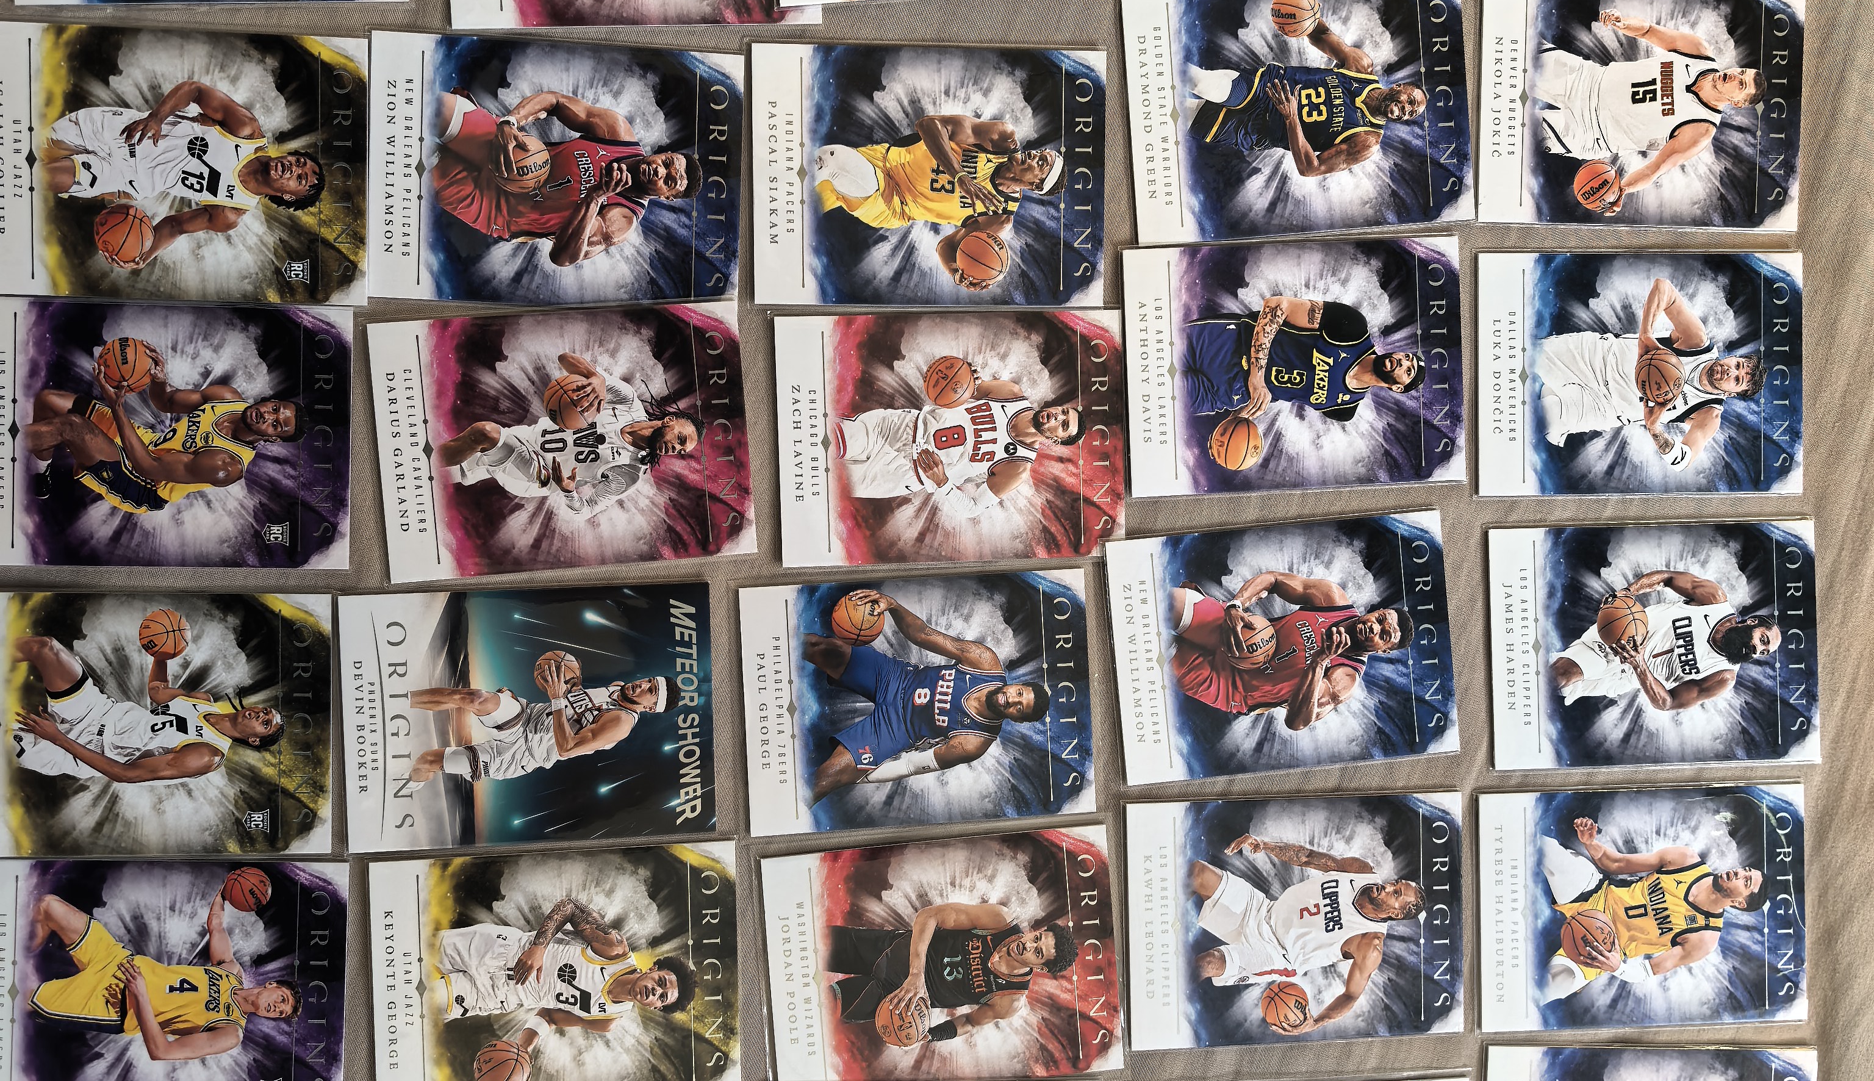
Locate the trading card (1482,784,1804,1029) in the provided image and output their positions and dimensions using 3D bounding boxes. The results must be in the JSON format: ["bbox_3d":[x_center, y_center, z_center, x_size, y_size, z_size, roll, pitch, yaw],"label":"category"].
[{"bbox_3d":[0.188,0.098,0.460,0.089,0.001,0.064,-1,91,-4],"label":"trading card"}]

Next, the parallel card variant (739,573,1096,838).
[{"bbox_3d":[-0.005,0.041,0.444,0.089,0.001,0.064,-3,93,-6],"label":"parallel card variant"}]

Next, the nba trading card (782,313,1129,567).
[{"bbox_3d":[0.004,-0.026,0.441,0.089,0.001,0.064,-2,93,-7],"label":"nba trading card"}]

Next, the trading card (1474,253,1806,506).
[{"bbox_3d":[0.186,-0.044,0.458,0.089,0.001,0.064,-1,92,-5],"label":"trading card"}]

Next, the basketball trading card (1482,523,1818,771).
[{"bbox_3d":[0.189,0.028,0.455,0.089,0.001,0.064,-1,90,-5],"label":"basketball trading card"}]

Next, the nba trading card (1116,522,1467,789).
[{"bbox_3d":[0.090,0.028,0.449,0.089,0.001,0.064,-5,93,-7],"label":"nba trading card"}]

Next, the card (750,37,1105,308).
[{"bbox_3d":[-0.002,-0.091,0.434,0.089,0.001,0.064,-1,96,-7],"label":"card"}]

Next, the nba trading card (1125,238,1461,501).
[{"bbox_3d":[0.093,-0.045,0.447,0.089,0.001,0.064,-3,93,-7],"label":"nba trading card"}]

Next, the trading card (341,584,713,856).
[{"bbox_3d":[-0.101,0.043,0.428,0.089,0.001,0.064,-2,93,-7],"label":"trading card"}]

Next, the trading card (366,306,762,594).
[{"bbox_3d":[-0.091,-0.025,0.427,0.089,0.001,0.064,-5,93,-7],"label":"trading card"}]

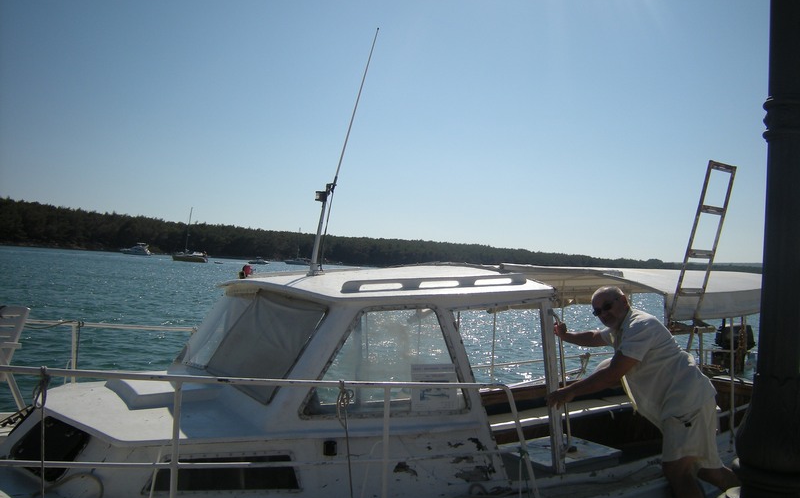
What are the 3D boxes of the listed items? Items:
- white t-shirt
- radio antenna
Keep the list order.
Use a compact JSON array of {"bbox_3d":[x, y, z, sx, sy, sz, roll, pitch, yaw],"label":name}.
[{"bbox_3d":[1.469,0.663,3.650,0.380,0.680,0.500,-28,-2,4],"label":"white t-shirt"},{"bbox_3d":[-0.376,-0.672,4.338,0.180,1.727,0.110,16,-5,-21],"label":"radio antenna"}]

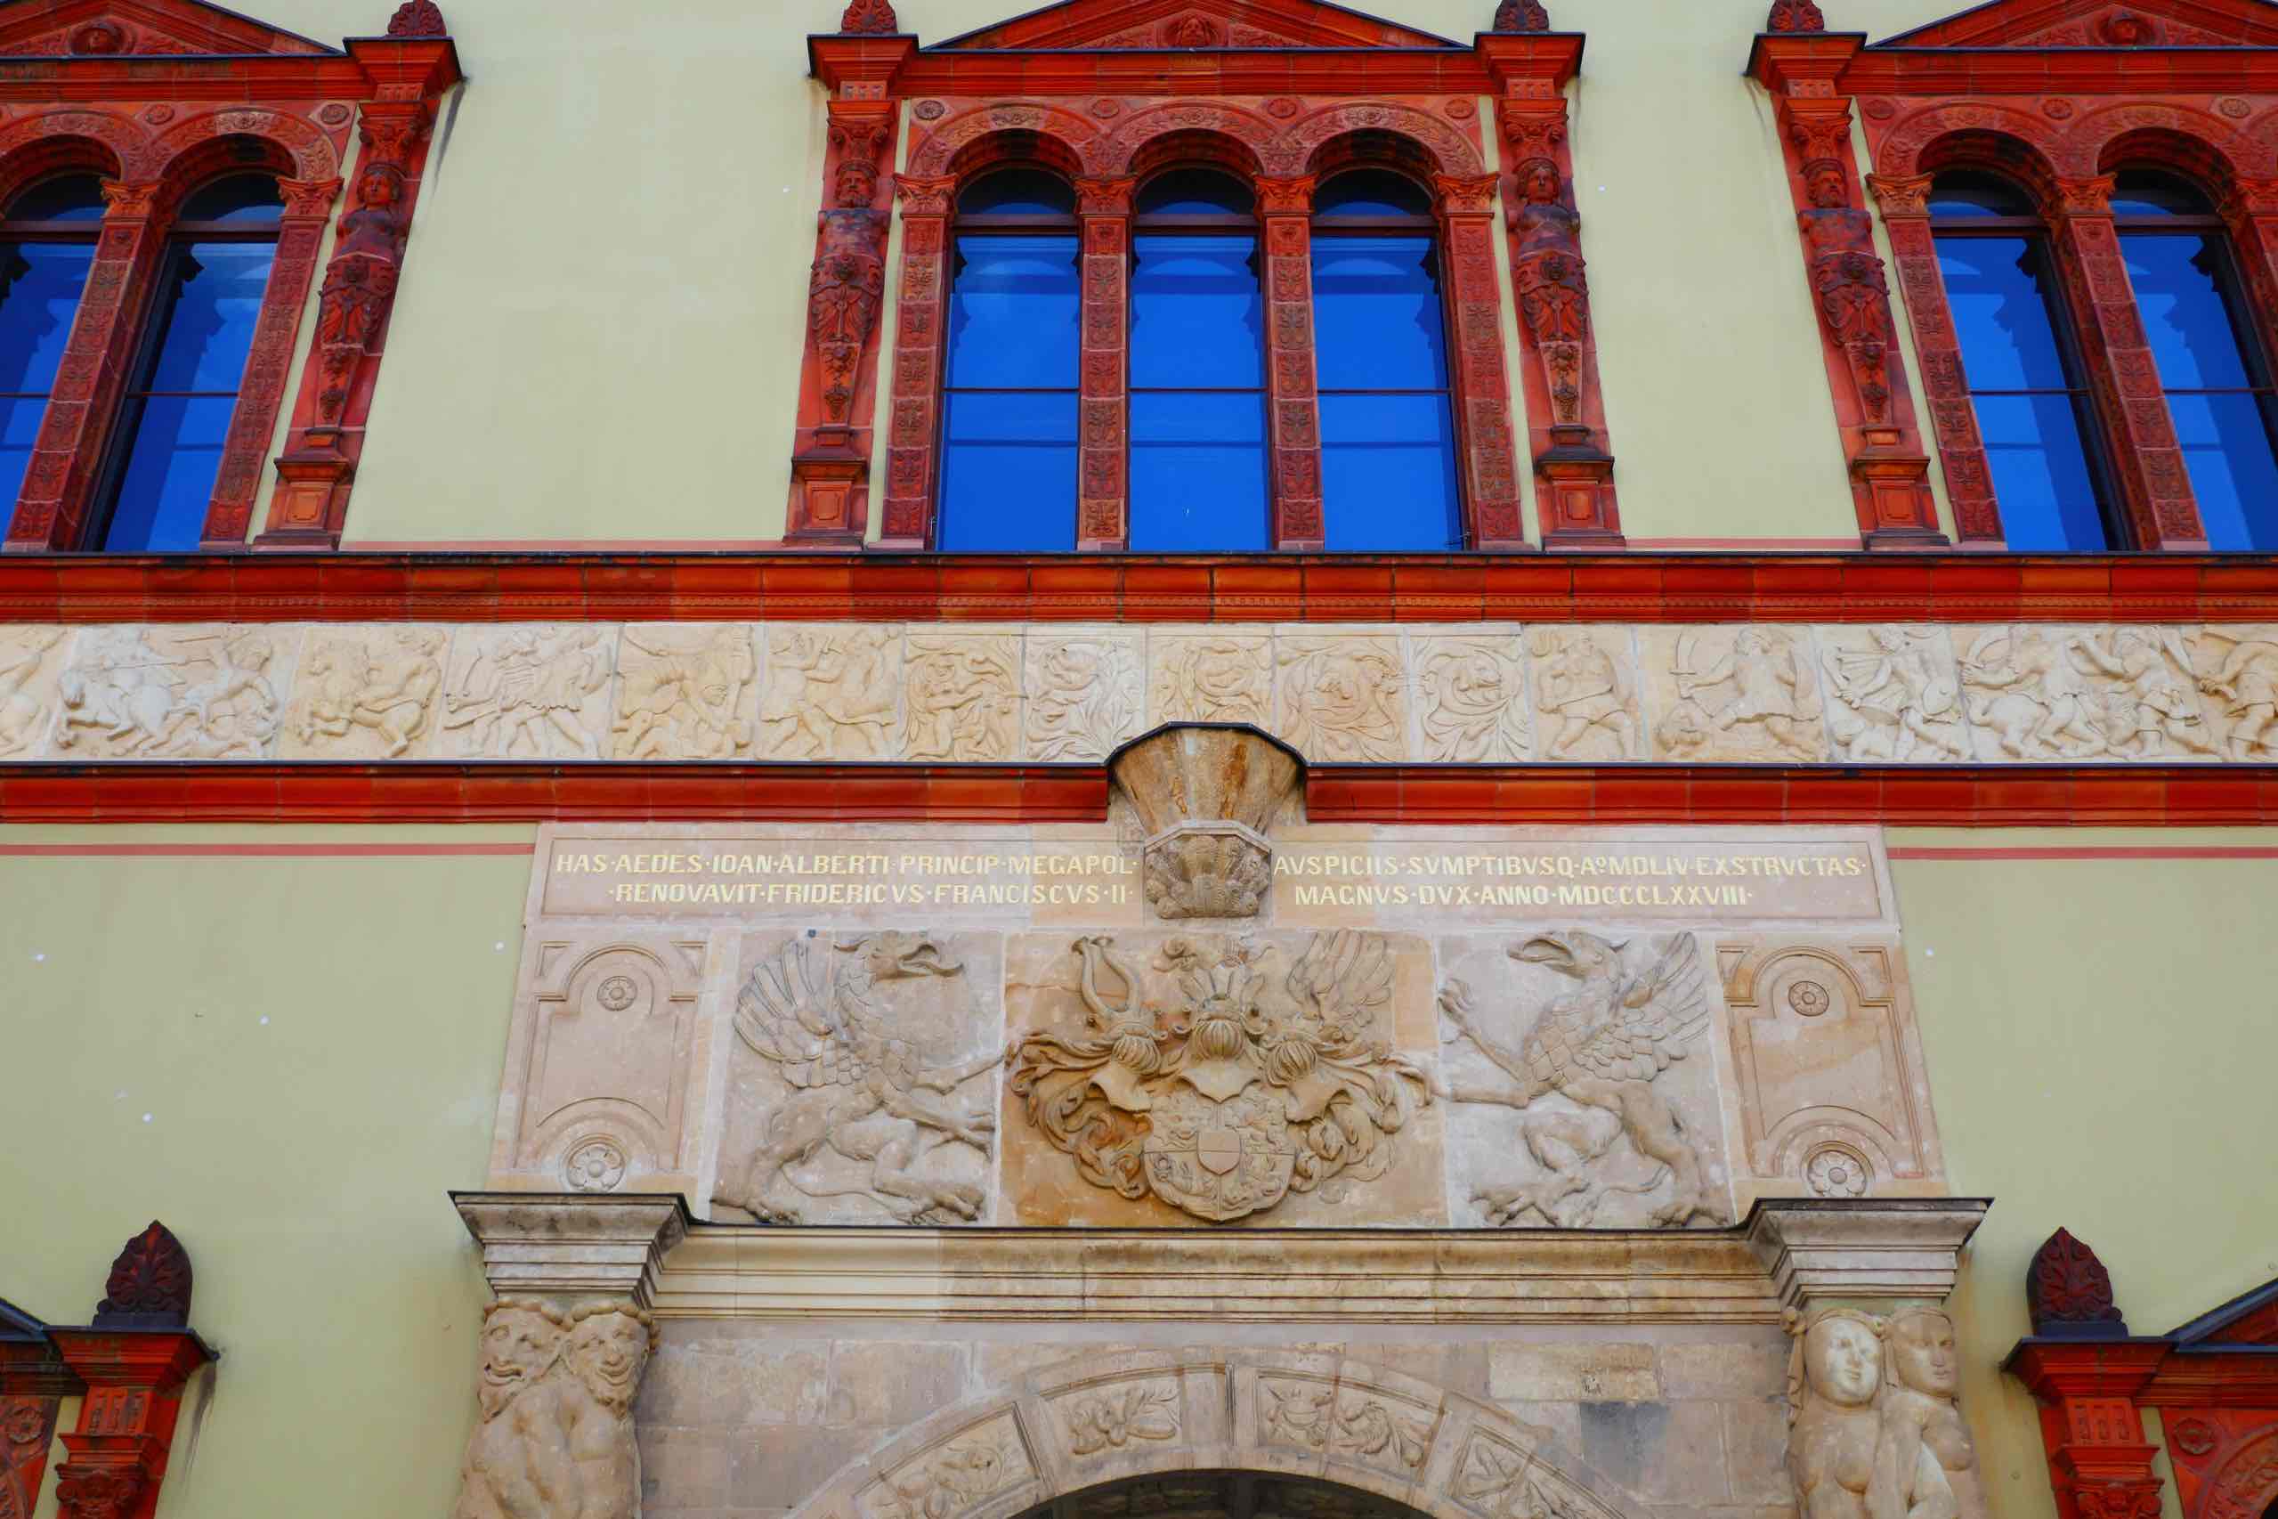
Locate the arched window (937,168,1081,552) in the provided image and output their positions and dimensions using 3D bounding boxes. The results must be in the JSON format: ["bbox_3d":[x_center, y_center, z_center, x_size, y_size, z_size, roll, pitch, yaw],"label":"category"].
[{"bbox_3d":[-0.619,-2.040,12.281,0.690,2.590,0.200,0,-33,0],"label":"arched window"}]

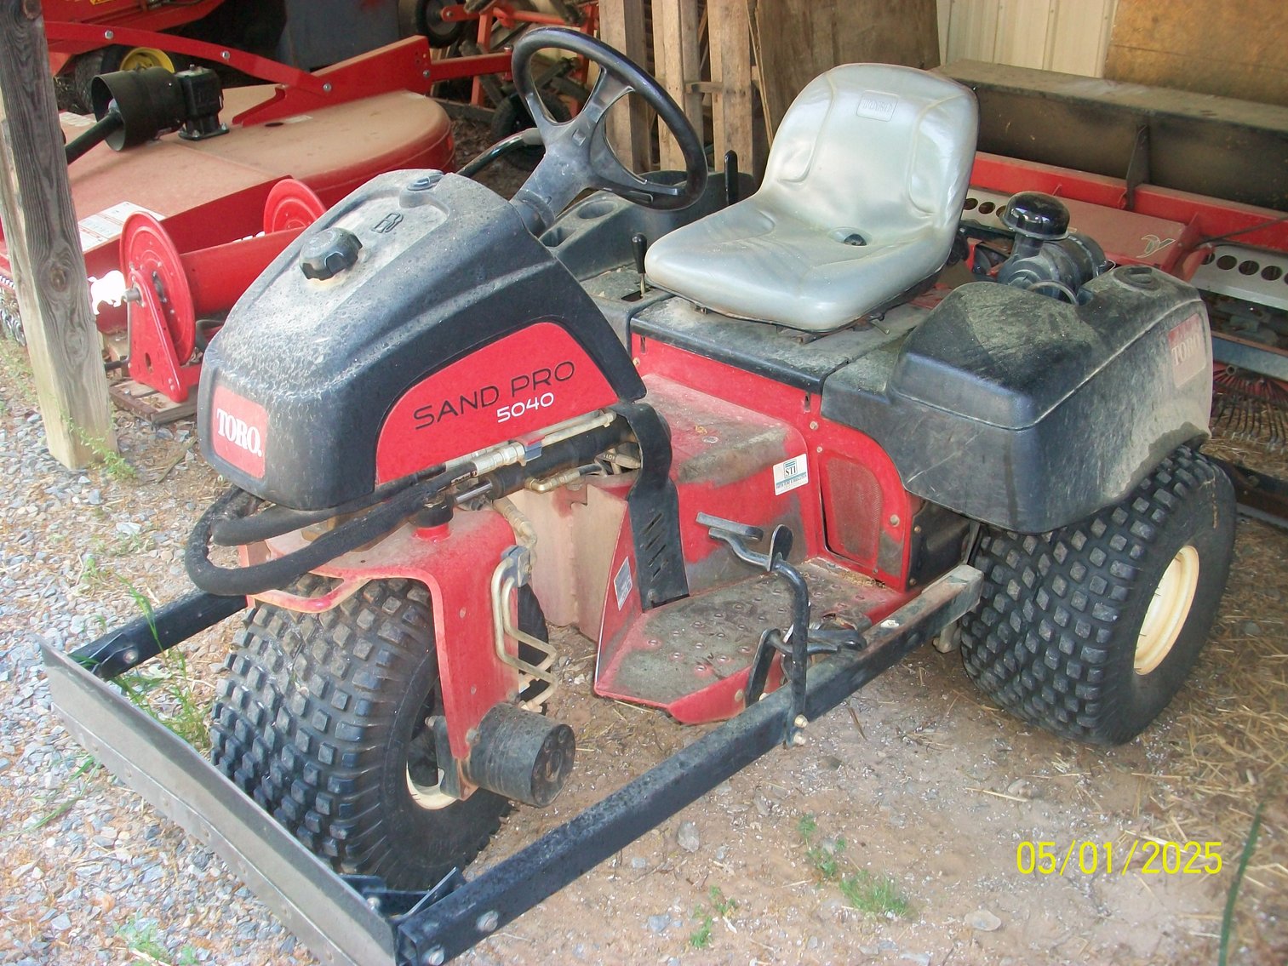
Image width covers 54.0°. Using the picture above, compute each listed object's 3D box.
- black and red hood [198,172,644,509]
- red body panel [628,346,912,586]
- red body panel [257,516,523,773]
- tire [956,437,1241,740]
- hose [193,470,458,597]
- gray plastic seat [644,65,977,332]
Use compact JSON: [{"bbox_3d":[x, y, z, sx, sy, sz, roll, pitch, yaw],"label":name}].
[{"bbox_3d":[-0.319,-0.228,1.727,0.380,0.370,0.545,21,32,39],"label":"black and red hood"},{"bbox_3d":[0.116,-0.027,2.210,0.690,0.320,0.240,21,32,39],"label":"red body panel"},{"bbox_3d":[-0.396,0.223,1.798,0.360,0.380,0.320,11,27,24],"label":"red body panel"},{"bbox_3d":[0.806,0.173,2.233,0.280,0.540,0.552,21,32,39],"label":"tire"},{"bbox_3d":[-0.432,0.030,1.656,0.270,0.115,0.350,21,32,39],"label":"hose"},{"bbox_3d":[0.301,-0.538,2.299,0.430,0.400,0.510,21,32,39],"label":"gray plastic seat"}]

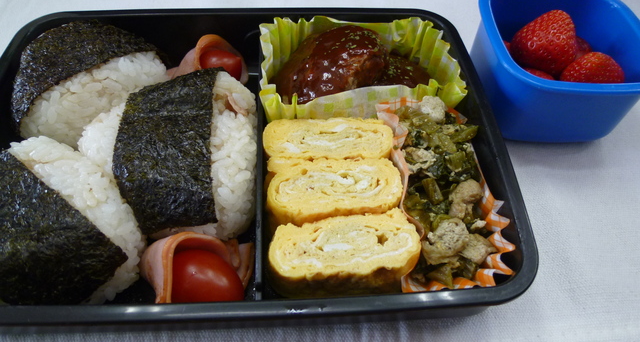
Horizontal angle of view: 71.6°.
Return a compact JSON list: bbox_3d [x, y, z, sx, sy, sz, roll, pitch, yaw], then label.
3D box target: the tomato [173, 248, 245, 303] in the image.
[{"bbox_3d":[-0.044,0.044,0.169,0.029,0.028,0.029,1,57,-1],"label":"tomato"}]

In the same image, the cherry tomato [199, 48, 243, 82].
[{"bbox_3d":[-0.051,-0.052,0.226,0.027,0.026,0.026,1,57,-1],"label":"cherry tomato"}]

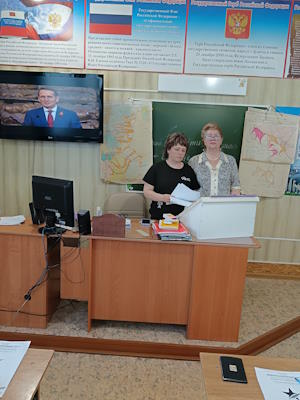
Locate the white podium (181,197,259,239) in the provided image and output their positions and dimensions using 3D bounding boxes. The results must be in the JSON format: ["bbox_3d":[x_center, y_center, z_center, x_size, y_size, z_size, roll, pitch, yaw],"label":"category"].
[{"bbox_3d":[0.537,0.088,2.644,0.500,0.315,0.470,0,11,-14],"label":"white podium"}]

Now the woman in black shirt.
[{"bbox_3d":[0.178,0.148,3.022,0.500,1.550,0.400,0,11,-14],"label":"woman in black shirt"}]

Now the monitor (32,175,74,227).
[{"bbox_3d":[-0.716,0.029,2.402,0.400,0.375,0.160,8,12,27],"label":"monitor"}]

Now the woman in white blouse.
[{"bbox_3d":[0.586,0.094,3.122,0.500,1.640,0.360,3,10,1],"label":"woman in white blouse"}]

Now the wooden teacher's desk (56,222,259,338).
[{"bbox_3d":[0.072,0.607,2.652,1.400,0.755,0.660,3,10,1],"label":"wooden teacher's desk"}]

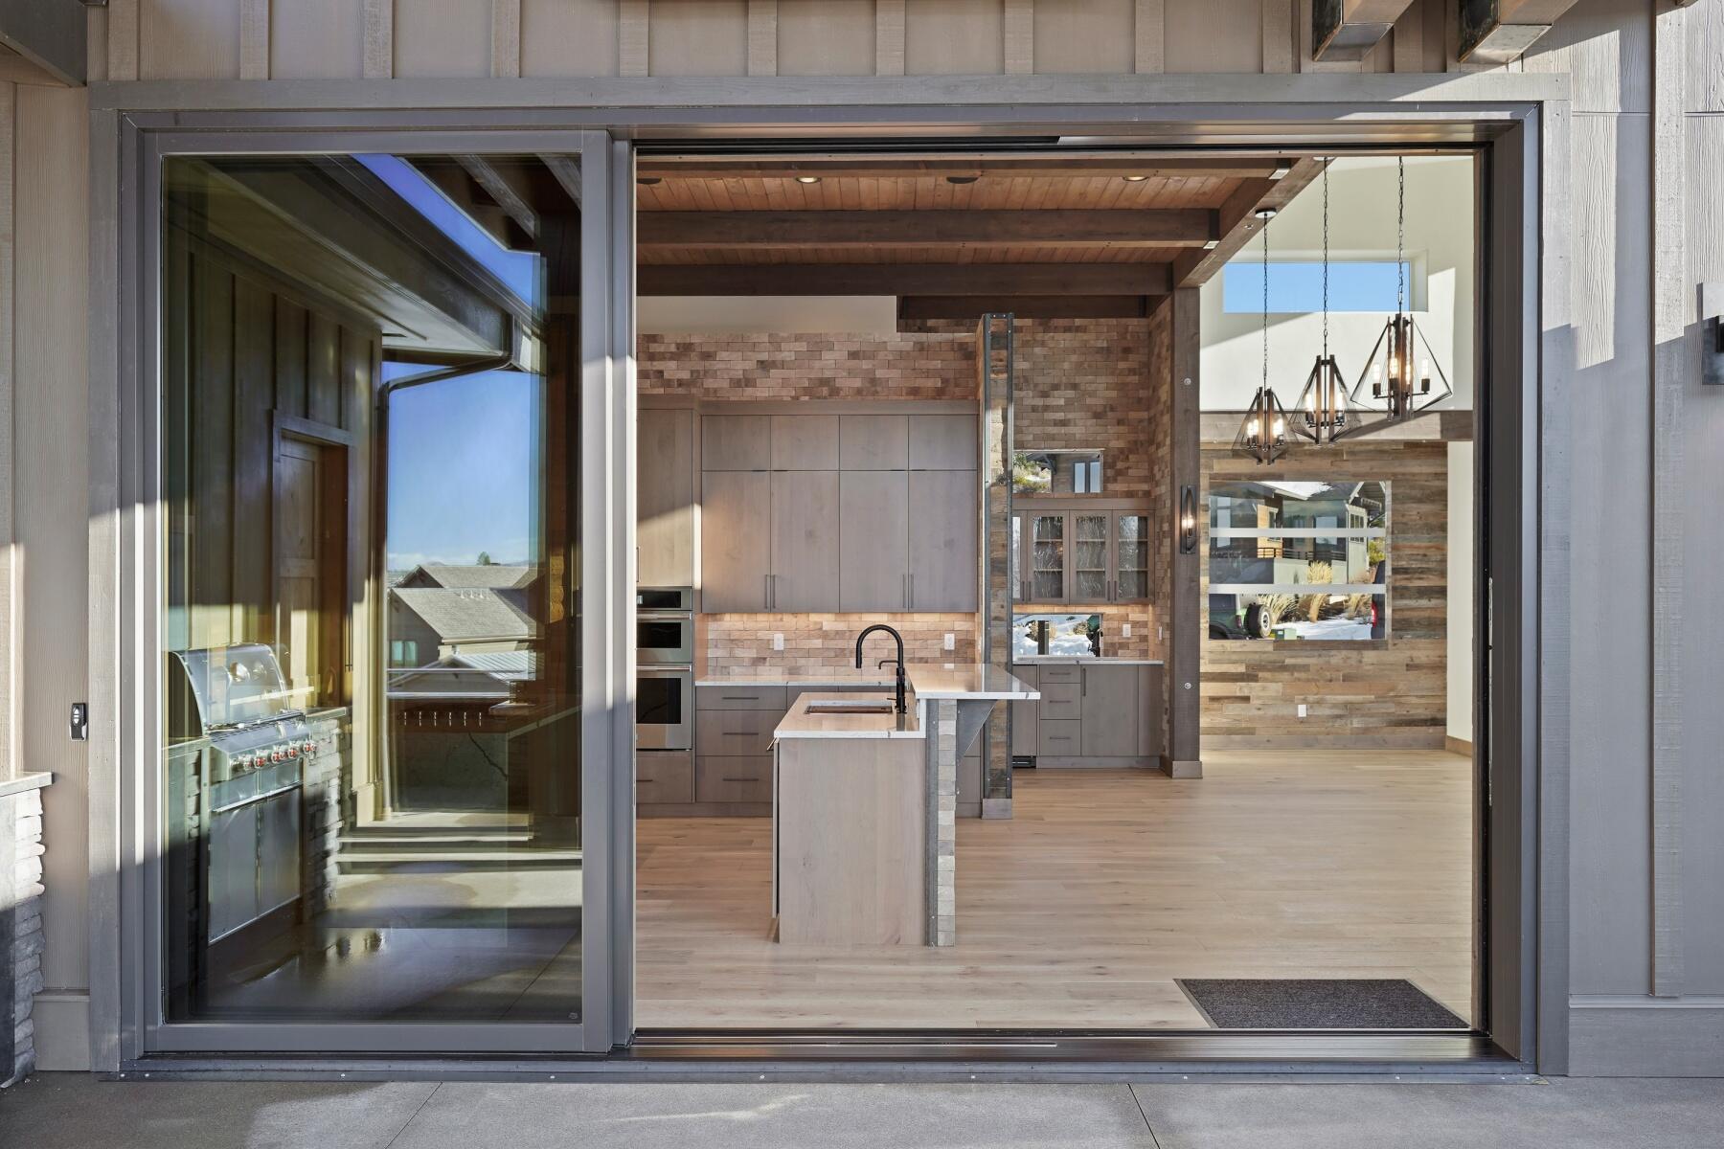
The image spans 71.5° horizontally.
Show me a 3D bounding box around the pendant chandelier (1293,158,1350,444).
[{"bbox_3d":[2.540,-1.500,6.550,0.390,1.570,0.390,0,0,1],"label":"pendant chandelier"}]

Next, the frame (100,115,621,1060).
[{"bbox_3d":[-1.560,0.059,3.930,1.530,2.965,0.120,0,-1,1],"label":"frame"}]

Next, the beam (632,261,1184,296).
[{"bbox_3d":[0.245,-2.365,9.700,4.460,0.250,0.200,0,0,1],"label":"beam"}]

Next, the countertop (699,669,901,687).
[{"bbox_3d":[-0.150,0.706,7.940,1.800,0.033,0.630,0,0,1],"label":"countertop"}]

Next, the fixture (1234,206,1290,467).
[{"bbox_3d":[2.600,-1.521,7.700,0.370,1.630,0.370,0,-1,1],"label":"fixture"}]

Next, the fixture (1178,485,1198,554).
[{"bbox_3d":[2.604,-0.430,9.545,0.120,0.540,0.130,0,-1,1],"label":"fixture"}]

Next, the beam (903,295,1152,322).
[{"bbox_3d":[1.398,-2.355,10.470,2.180,0.220,0.180,0,0,1],"label":"beam"}]

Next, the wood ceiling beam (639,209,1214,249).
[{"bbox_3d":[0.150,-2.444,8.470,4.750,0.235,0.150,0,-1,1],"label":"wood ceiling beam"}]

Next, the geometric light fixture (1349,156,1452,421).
[{"bbox_3d":[2.577,-1.508,5.720,0.385,1.550,0.385,0,-1,1],"label":"geometric light fixture"}]

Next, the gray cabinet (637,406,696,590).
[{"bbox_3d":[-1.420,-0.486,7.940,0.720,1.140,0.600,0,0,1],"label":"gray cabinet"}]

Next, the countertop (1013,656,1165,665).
[{"bbox_3d":[1.806,0.751,10.365,1.470,0.033,0.630,0,-1,1],"label":"countertop"}]

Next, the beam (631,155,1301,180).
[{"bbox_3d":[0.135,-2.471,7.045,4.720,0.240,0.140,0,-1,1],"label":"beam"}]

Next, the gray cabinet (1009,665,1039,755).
[{"bbox_3d":[1.291,1.153,10.360,0.380,0.760,0.580,0,-1,1],"label":"gray cabinet"}]

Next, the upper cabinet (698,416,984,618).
[{"bbox_3d":[-0.141,-0.424,8.100,1.840,1.360,0.330,0,0,1],"label":"upper cabinet"}]

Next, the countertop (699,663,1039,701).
[{"bbox_3d":[0.504,0.530,6.050,0.540,0.034,1.950,0,0,1],"label":"countertop"}]

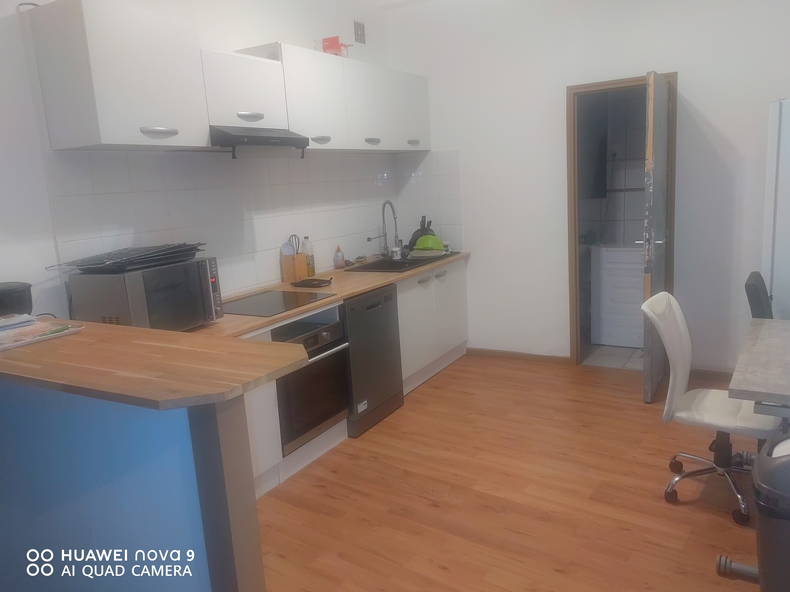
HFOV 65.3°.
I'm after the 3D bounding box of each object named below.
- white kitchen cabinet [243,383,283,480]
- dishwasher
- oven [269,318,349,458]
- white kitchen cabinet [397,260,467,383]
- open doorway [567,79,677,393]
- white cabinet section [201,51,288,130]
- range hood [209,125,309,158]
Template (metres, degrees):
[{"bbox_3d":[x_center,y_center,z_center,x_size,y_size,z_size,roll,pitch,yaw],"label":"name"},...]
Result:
[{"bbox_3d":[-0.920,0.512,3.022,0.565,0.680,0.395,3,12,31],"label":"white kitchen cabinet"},{"bbox_3d":[-0.374,0.372,3.952,0.605,0.815,0.605,3,12,31],"label":"dishwasher"},{"bbox_3d":[-0.654,0.459,3.429,0.560,0.588,0.590,3,12,31],"label":"oven"},{"bbox_3d":[0.047,0.141,4.648,0.565,0.680,1.050,3,12,31],"label":"white kitchen cabinet"},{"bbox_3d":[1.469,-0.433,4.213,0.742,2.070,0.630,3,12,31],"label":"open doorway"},{"bbox_3d":[-0.892,-1.039,3.223,0.340,0.345,0.598,2,12,29],"label":"white cabinet section"},{"bbox_3d":[-0.838,-0.838,3.395,0.460,0.160,0.595,3,12,31],"label":"range hood"}]

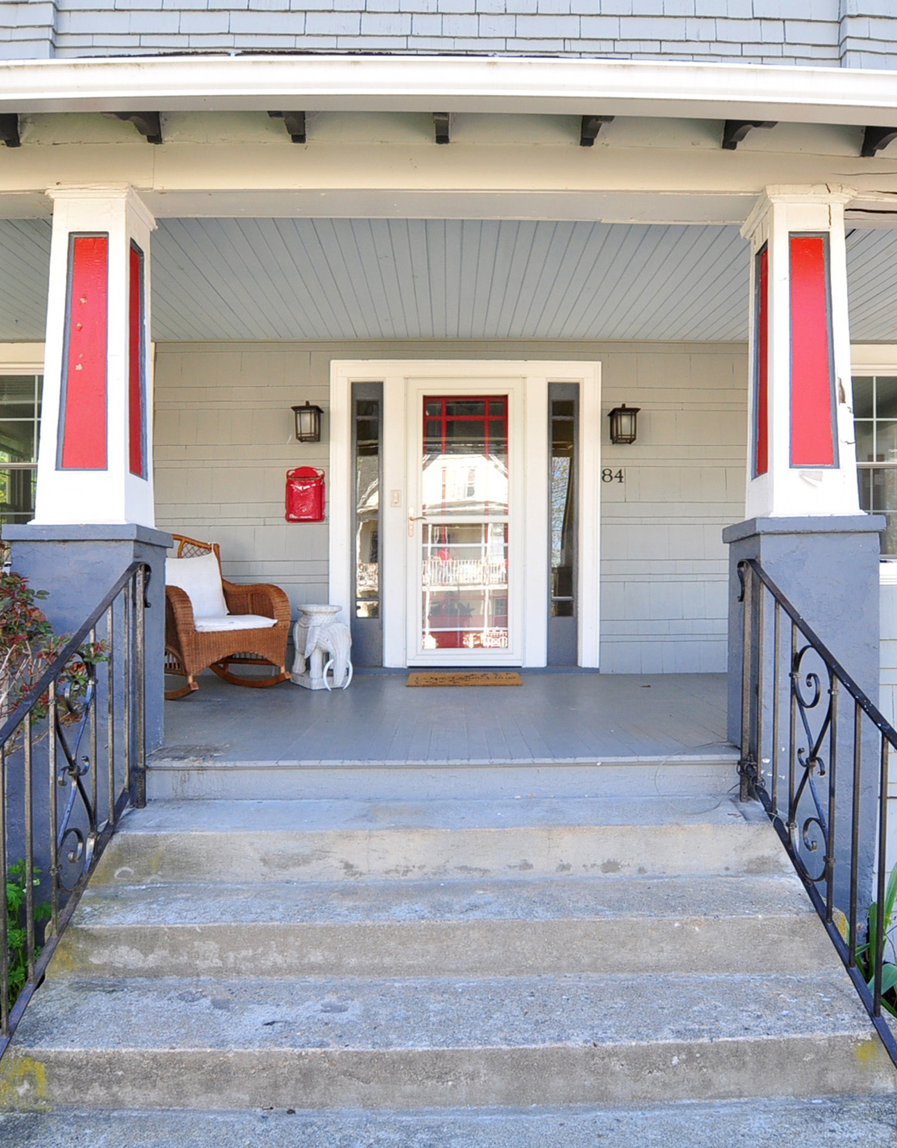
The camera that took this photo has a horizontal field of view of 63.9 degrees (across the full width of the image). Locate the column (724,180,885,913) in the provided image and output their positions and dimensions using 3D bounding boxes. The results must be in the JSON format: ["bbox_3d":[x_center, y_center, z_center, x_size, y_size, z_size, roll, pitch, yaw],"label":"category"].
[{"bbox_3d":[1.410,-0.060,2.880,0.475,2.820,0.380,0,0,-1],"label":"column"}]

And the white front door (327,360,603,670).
[{"bbox_3d":[0.120,-0.420,5.140,1.940,2.210,0.150,0,0,-1],"label":"white front door"}]

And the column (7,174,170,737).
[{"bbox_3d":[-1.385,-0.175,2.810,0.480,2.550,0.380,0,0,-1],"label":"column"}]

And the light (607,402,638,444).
[{"bbox_3d":[1.210,-1.050,5.050,0.195,0.275,0.220,0,0,-1],"label":"light"}]

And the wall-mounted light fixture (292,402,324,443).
[{"bbox_3d":[-0.985,-1.060,5.020,0.195,0.275,0.220,0,0,-1],"label":"wall-mounted light fixture"}]

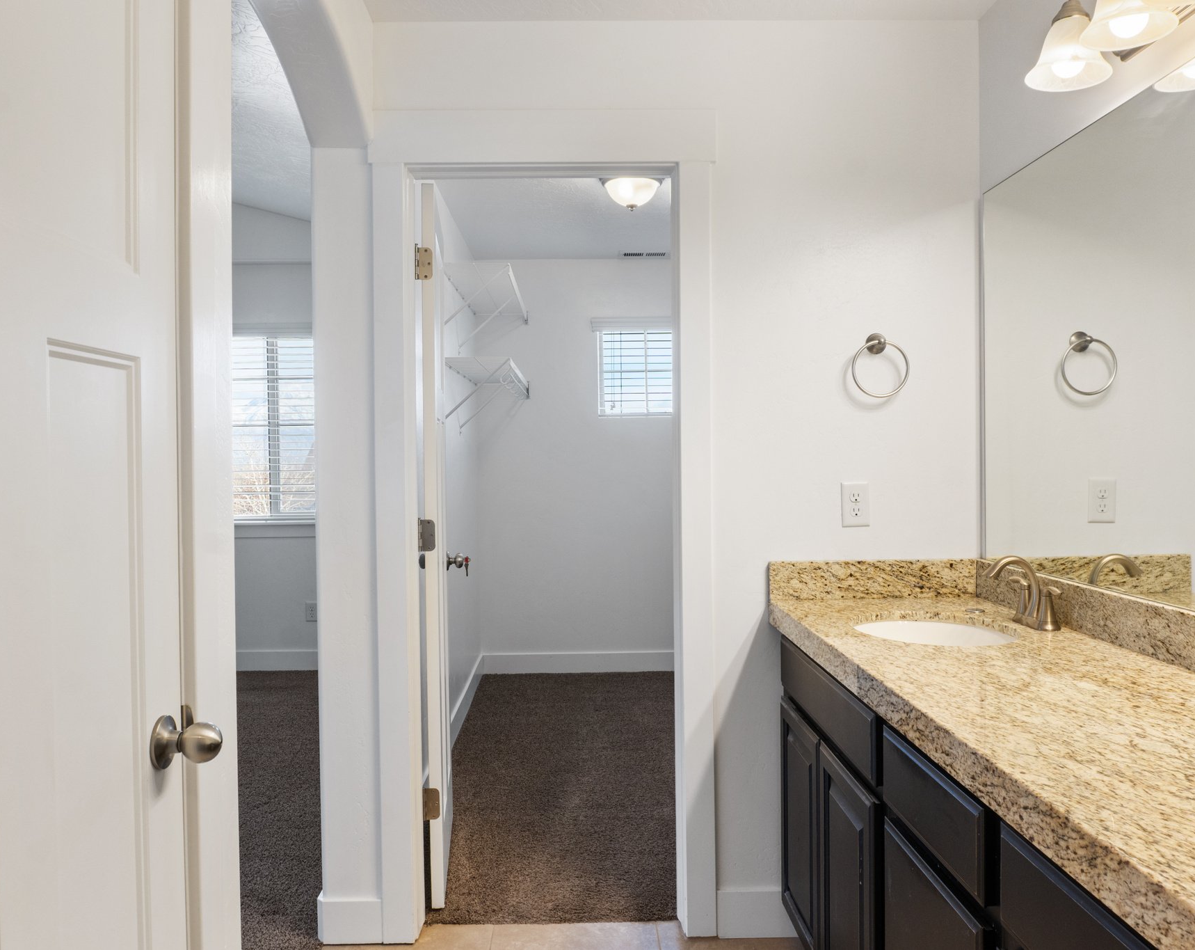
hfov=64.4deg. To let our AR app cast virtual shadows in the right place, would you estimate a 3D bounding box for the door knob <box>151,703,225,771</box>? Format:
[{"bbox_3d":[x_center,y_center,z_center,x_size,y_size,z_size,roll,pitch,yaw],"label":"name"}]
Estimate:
[{"bbox_3d":[-0.512,0.338,1.202,0.071,0.068,0.068,-1,1,-1],"label":"door knob"}]

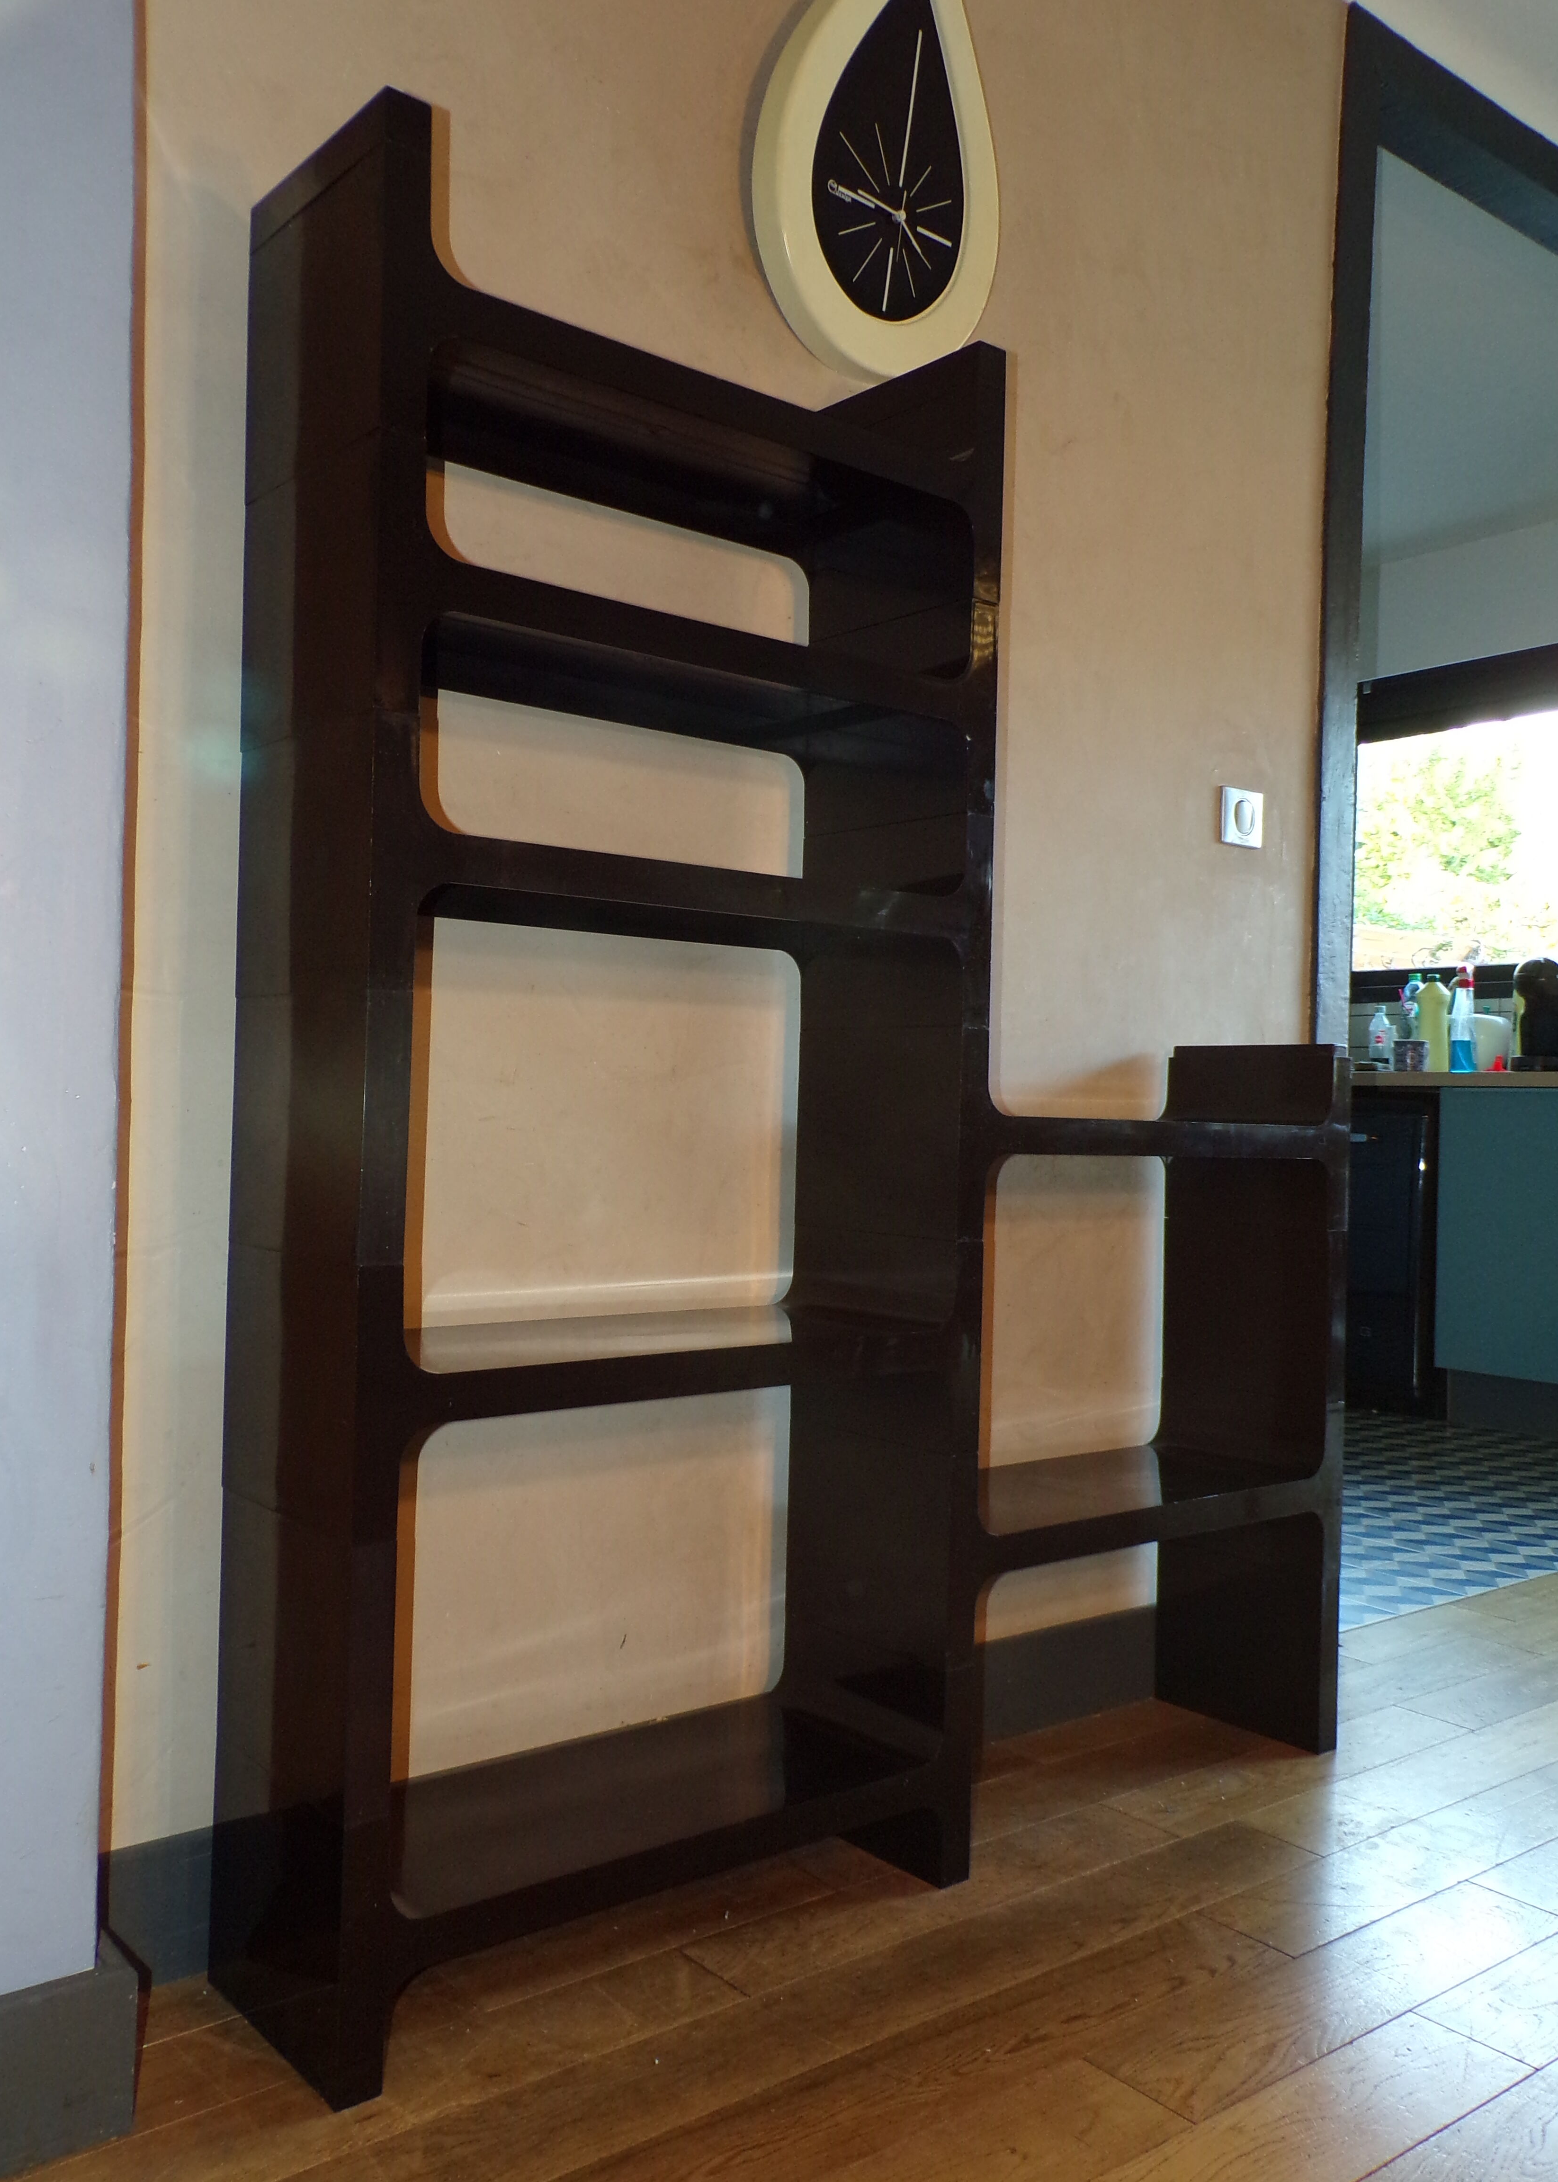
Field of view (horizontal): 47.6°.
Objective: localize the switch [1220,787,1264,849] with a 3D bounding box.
[{"bbox_3d":[0.671,-0.395,2.555,0.080,0.080,0.012,2,-1,-38],"label":"switch"}]

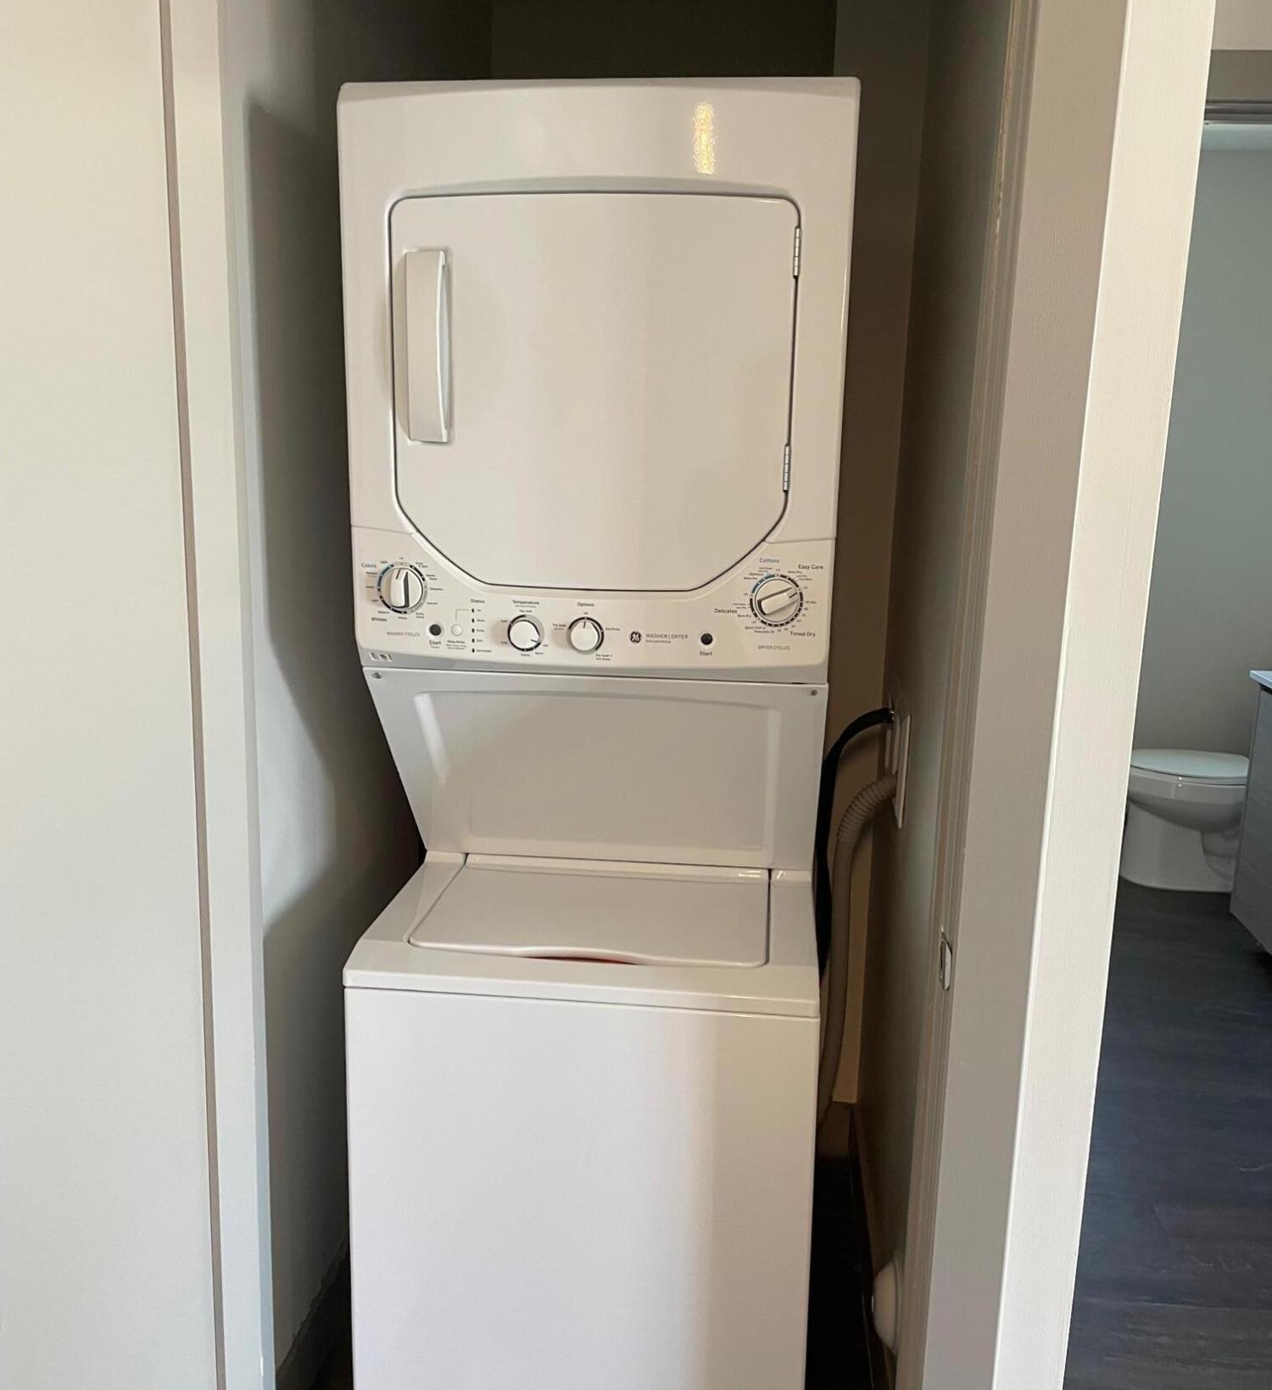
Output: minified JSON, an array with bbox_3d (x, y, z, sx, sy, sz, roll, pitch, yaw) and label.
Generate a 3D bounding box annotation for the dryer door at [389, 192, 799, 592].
[{"bbox_3d":[-0.056,-0.356,1.518,0.486,0.464,0.070,2,11,6],"label":"dryer door"}]

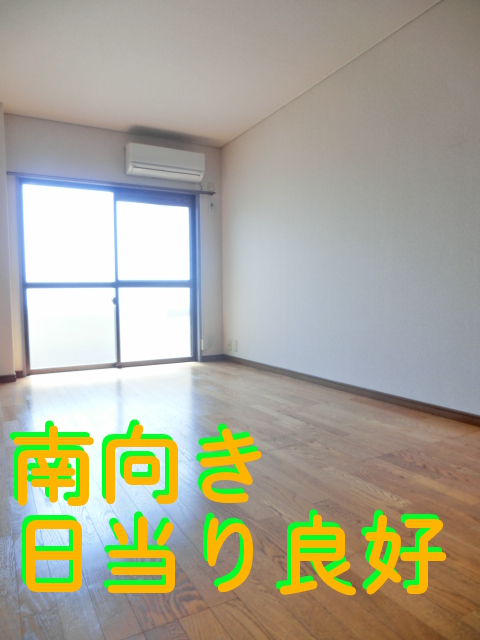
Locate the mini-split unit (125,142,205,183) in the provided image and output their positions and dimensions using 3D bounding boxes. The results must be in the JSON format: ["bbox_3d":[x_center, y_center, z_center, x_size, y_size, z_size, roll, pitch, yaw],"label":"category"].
[{"bbox_3d":[-0.753,-1.572,4.524,0.790,0.275,0.210,-3,4,-29],"label":"mini-split unit"}]

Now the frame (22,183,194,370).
[{"bbox_3d":[-1.231,-0.411,4.470,1.710,1.793,0.110,-3,4,-29],"label":"frame"}]

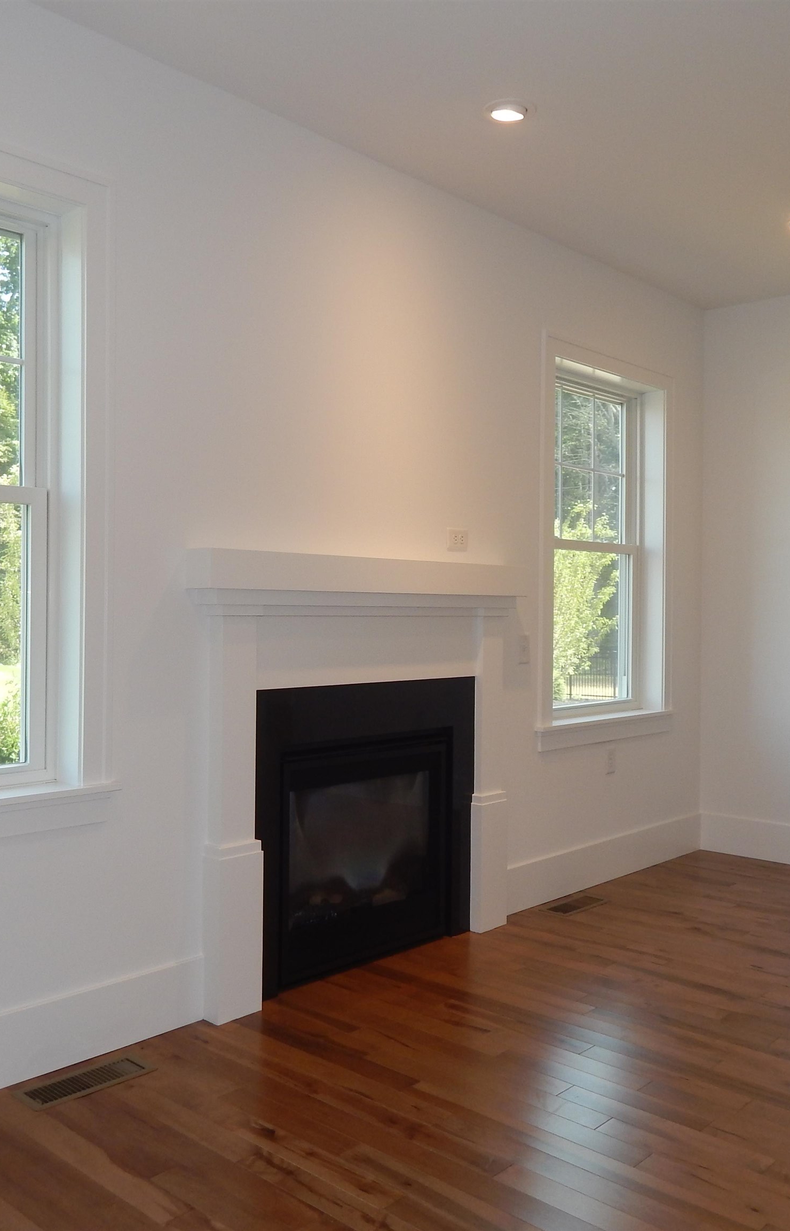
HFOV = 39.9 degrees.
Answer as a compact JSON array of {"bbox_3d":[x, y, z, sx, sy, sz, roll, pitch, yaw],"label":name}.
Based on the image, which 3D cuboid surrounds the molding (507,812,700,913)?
[{"bbox_3d":[0.960,1.073,4.788,0.018,0.190,1.714,1,0,42],"label":"molding"}]

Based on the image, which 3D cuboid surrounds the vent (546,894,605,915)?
[{"bbox_3d":[0.725,1.167,4.388,0.117,0.013,0.339,1,0,42],"label":"vent"}]

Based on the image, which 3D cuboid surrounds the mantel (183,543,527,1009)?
[{"bbox_3d":[-0.049,0.490,3.590,0.122,1.343,1.494,1,0,42],"label":"mantel"}]

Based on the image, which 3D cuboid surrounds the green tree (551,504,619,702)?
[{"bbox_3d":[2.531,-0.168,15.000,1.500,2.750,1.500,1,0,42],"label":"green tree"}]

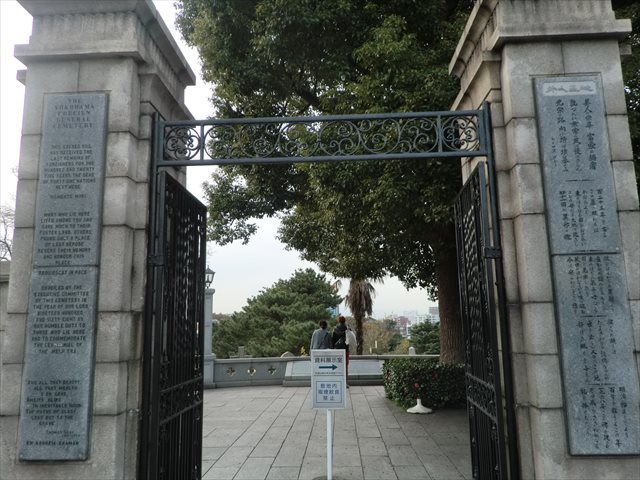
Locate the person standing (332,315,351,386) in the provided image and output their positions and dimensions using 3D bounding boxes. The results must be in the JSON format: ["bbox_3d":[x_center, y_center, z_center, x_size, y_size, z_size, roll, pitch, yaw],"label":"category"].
[{"bbox_3d":[0.502,2.601,11.233,0.470,1.680,0.360,-1,-9,0],"label":"person standing"}]

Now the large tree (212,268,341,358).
[{"bbox_3d":[-2.146,3.930,22.672,6.600,5.450,6.000,-1,-9,0],"label":"large tree"}]

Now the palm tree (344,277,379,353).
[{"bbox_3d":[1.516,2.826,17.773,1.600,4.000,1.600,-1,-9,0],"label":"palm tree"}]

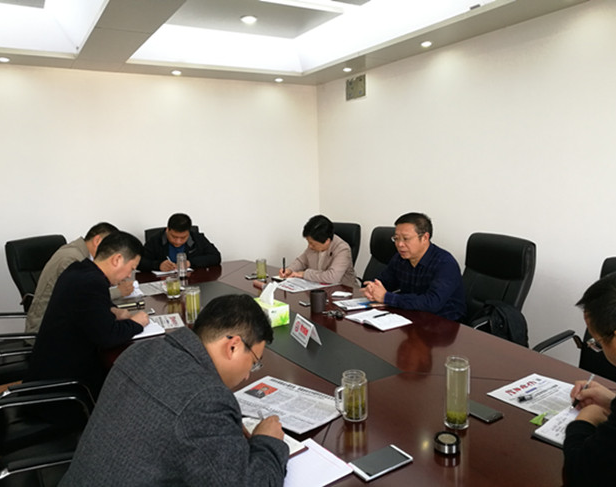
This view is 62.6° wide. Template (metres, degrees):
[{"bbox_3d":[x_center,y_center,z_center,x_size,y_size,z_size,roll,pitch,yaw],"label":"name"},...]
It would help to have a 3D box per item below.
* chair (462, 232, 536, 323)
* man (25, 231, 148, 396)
[{"bbox_3d":[0.988,0.500,3.206,0.640,1.070,0.600,-5,9,-24],"label":"chair"},{"bbox_3d":[-1.062,0.571,2.541,0.700,1.220,0.550,-6,10,-31],"label":"man"}]

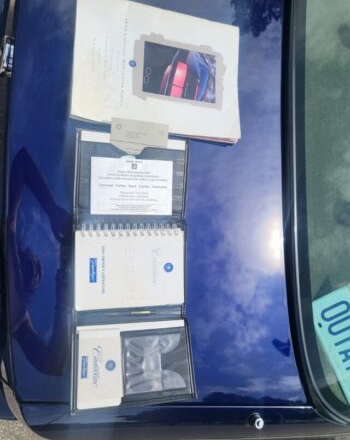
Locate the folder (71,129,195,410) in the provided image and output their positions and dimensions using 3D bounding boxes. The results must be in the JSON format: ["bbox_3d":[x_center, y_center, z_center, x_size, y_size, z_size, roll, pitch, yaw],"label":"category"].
[{"bbox_3d":[-0.067,0.077,0.608,0.203,0.030,0.460,1,82,-17],"label":"folder"}]

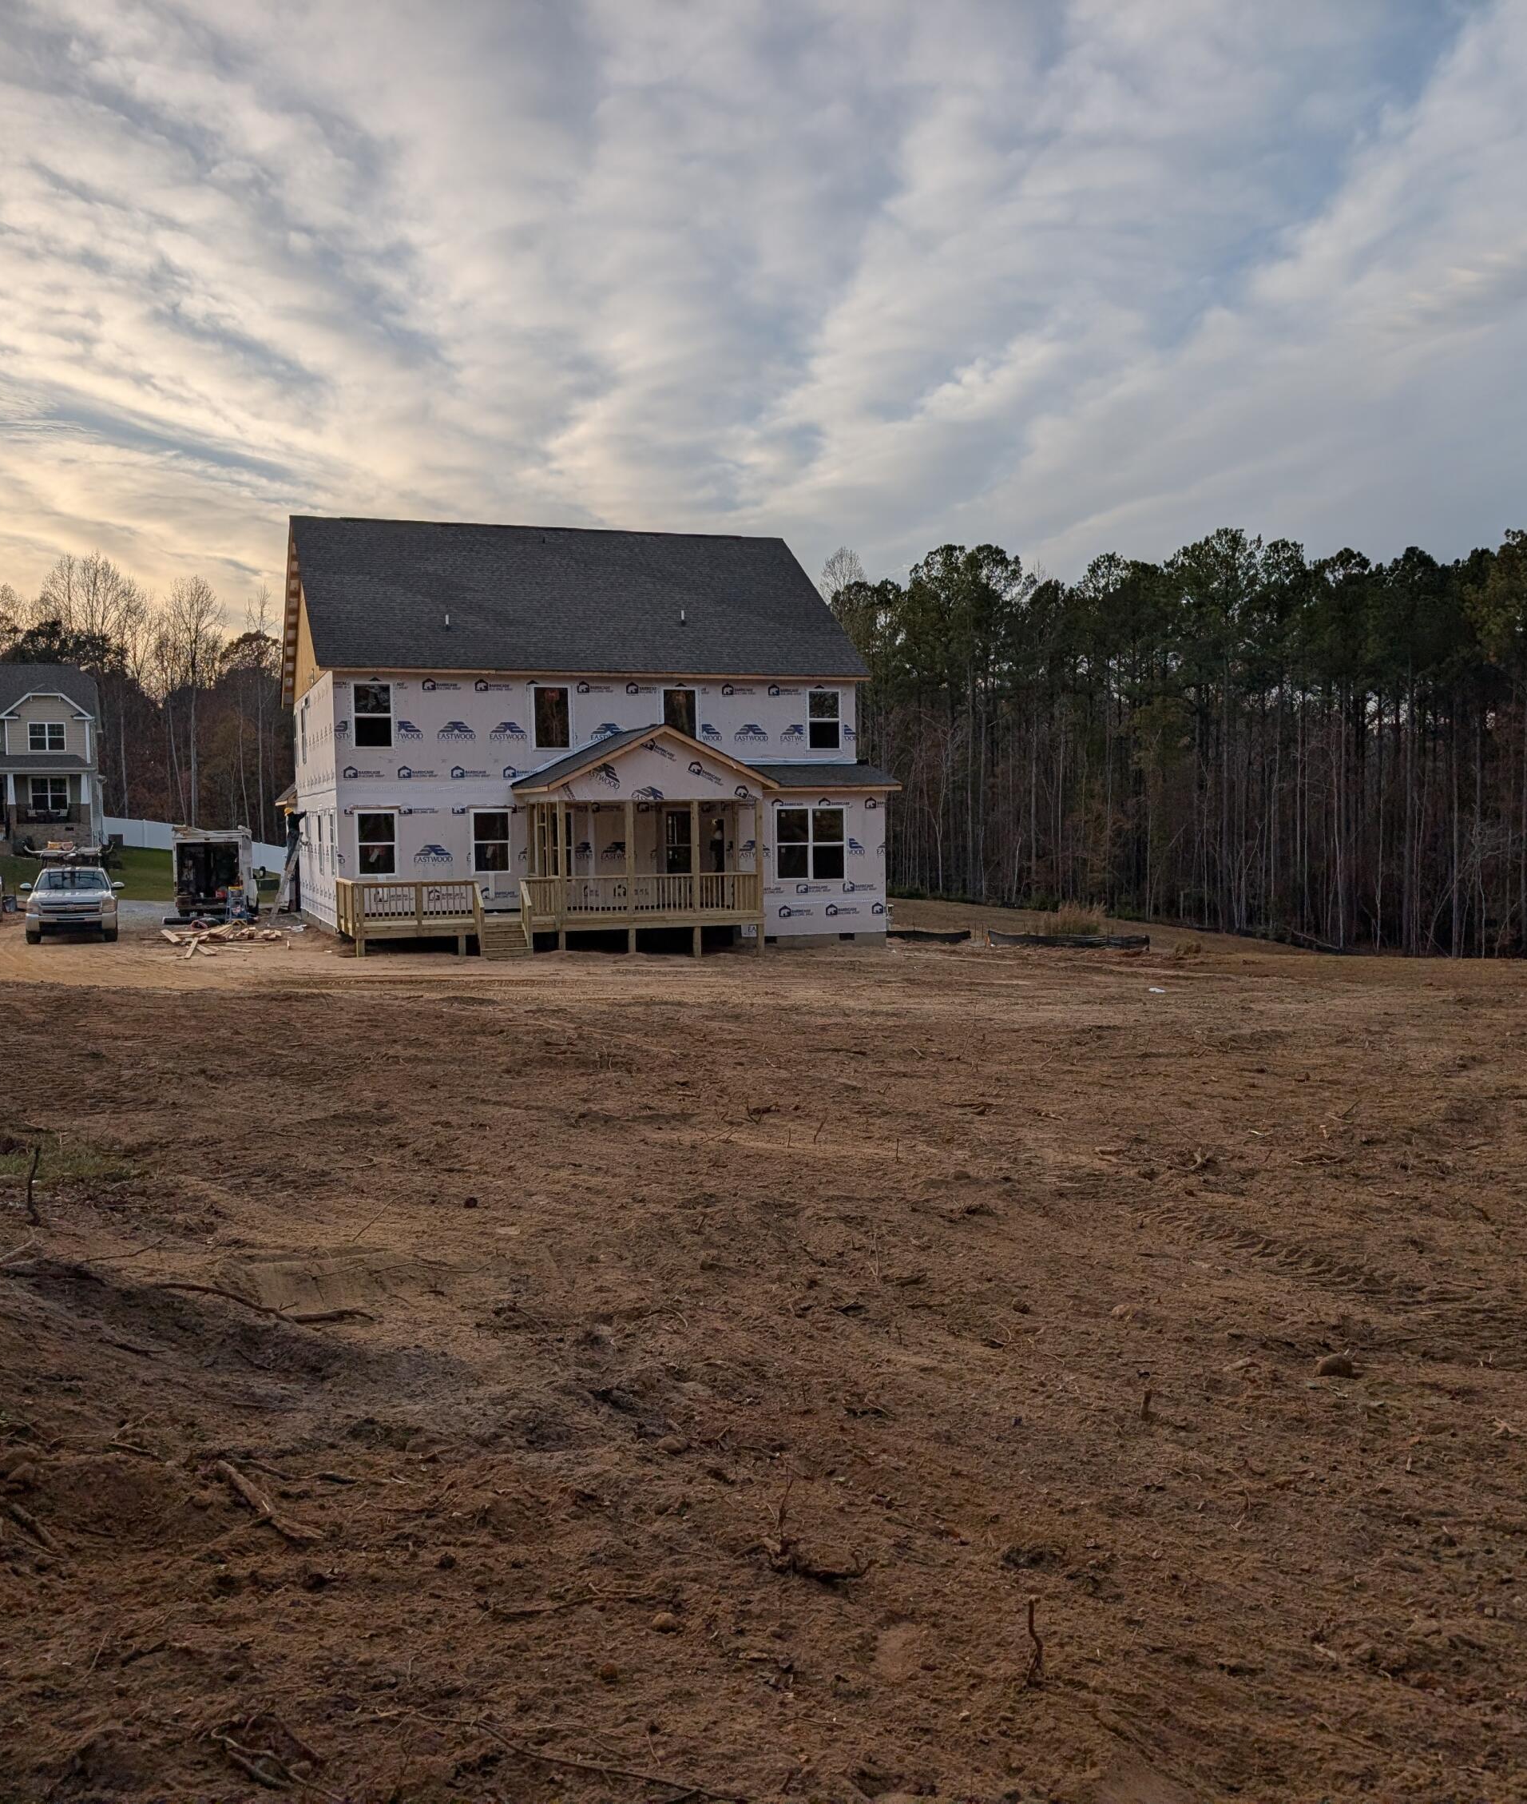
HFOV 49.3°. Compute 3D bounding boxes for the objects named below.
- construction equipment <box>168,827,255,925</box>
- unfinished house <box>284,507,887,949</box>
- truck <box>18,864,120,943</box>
[{"bbox_3d":[-19.228,-1.085,58.351,2.200,2.900,6.000,-1,3,-13],"label":"construction equipment"},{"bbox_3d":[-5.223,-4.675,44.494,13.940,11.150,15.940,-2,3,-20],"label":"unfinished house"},{"bbox_3d":[-17.674,0.034,42.589,2.100,1.900,5.850,-2,3,-21],"label":"truck"}]

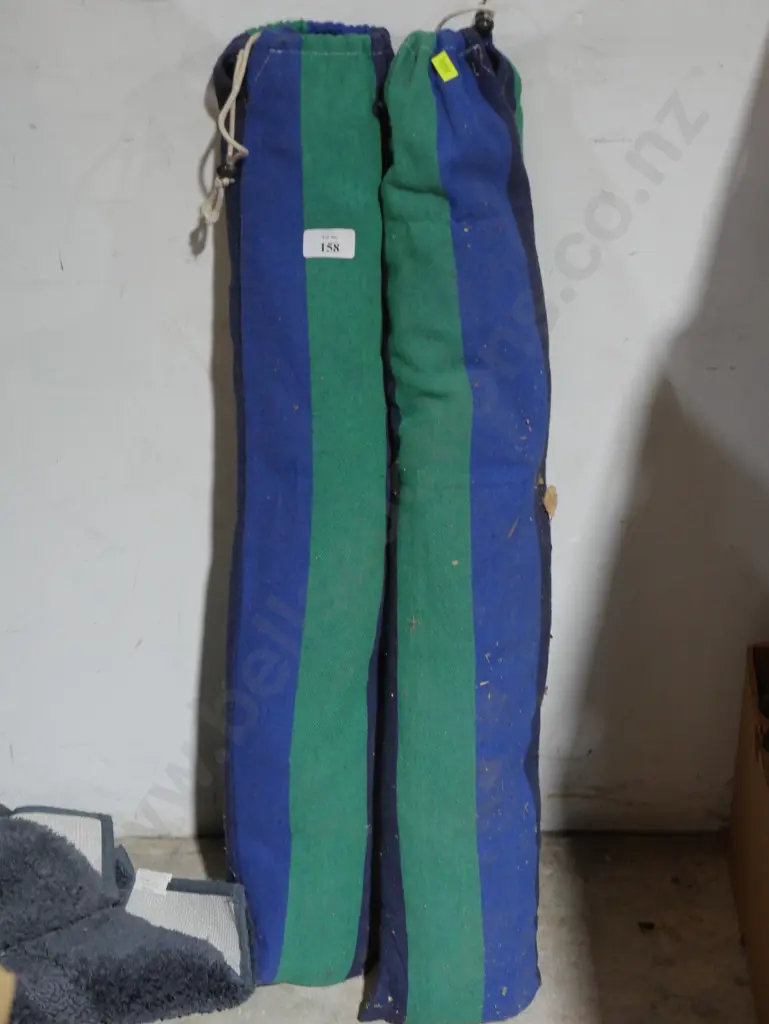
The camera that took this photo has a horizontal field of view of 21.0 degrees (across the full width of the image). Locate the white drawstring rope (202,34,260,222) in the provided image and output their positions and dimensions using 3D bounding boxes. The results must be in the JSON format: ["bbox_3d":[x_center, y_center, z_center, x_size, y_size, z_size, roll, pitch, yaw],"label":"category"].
[{"bbox_3d":[-0.120,-0.301,1.620,0.047,0.167,0.038,0,32,0],"label":"white drawstring rope"}]

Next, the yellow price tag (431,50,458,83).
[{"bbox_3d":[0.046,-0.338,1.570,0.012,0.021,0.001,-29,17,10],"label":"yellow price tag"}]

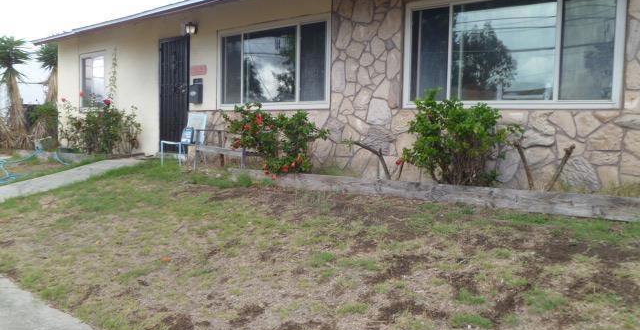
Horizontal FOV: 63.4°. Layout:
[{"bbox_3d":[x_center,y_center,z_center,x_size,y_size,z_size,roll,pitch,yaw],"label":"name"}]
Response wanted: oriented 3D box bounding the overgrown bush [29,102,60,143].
[{"bbox_3d":[-6.734,-0.994,12.700,1.050,1.150,1.000,4,5,37],"label":"overgrown bush"}]

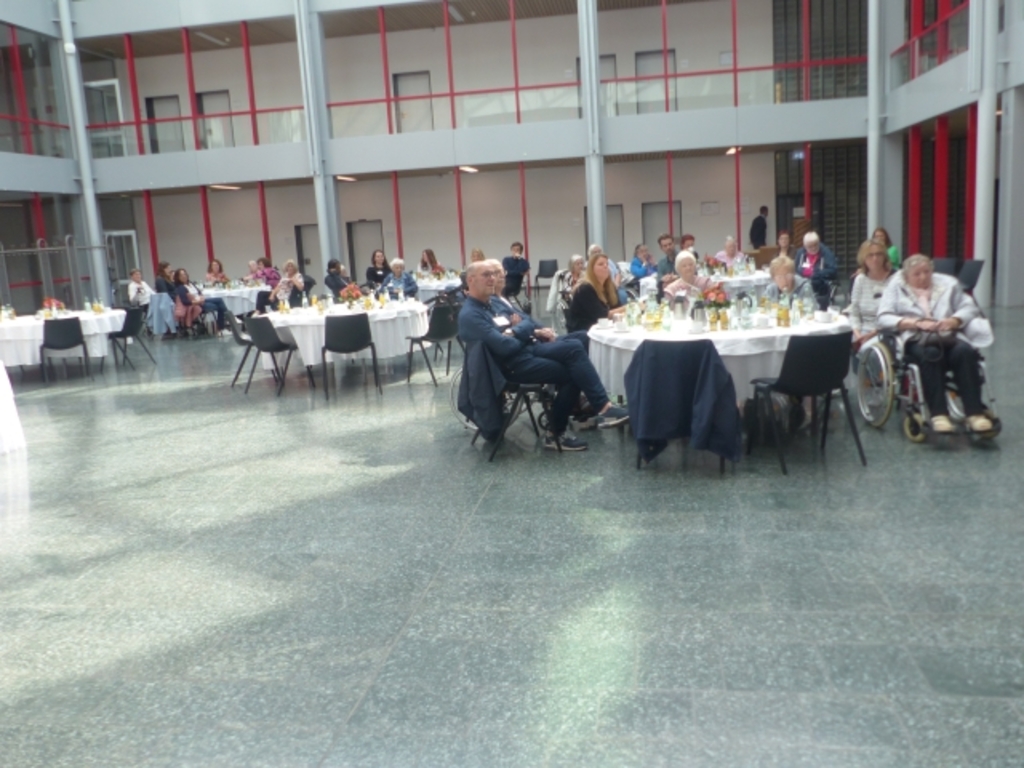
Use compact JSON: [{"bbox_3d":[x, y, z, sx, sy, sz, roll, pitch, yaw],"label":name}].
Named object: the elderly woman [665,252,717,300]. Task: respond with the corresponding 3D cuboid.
[{"bbox_3d":[1.514,-0.478,7.178,0.520,1.230,0.750,-5,10,-7],"label":"elderly woman"}]

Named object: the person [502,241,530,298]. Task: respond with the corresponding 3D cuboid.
[{"bbox_3d":[0.095,-1.702,14.625,0.520,1.320,0.650,-1,10,14],"label":"person"}]

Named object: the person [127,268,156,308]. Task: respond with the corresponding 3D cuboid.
[{"bbox_3d":[-7.029,-1.489,16.214,0.500,1.340,0.650,-5,10,-11],"label":"person"}]

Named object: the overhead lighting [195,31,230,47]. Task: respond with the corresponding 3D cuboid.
[{"bbox_3d":[-8.616,-9.869,24.653,0.160,0.080,1.700,-2,9,8],"label":"overhead lighting"}]

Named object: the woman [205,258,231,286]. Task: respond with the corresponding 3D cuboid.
[{"bbox_3d":[-5.695,-1.691,16.696,0.500,1.300,0.650,-5,10,-8],"label":"woman"}]

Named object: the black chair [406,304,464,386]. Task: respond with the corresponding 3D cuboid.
[{"bbox_3d":[-0.767,-0.425,9.156,0.520,0.800,0.540,-11,12,-39],"label":"black chair"}]

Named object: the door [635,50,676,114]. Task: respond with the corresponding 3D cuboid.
[{"bbox_3d":[3.506,-6.943,20.709,0.970,2.050,0.120,-2,11,9],"label":"door"}]

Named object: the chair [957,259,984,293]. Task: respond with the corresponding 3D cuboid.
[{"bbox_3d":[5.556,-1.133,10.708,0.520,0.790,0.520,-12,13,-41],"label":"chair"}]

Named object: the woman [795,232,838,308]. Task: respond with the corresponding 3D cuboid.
[{"bbox_3d":[3.734,-1.220,10.566,0.580,1.270,0.850,7,14,44],"label":"woman"}]

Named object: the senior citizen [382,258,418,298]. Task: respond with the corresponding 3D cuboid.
[{"bbox_3d":[-1.344,-0.837,10.293,0.520,1.260,0.720,-2,10,8],"label":"senior citizen"}]

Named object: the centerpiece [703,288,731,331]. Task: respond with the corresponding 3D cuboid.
[{"bbox_3d":[1.458,-0.557,6.130,0.210,0.280,0.210,-4,10,0],"label":"centerpiece"}]

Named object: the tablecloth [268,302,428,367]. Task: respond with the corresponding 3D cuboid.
[{"bbox_3d":[-1.829,-0.470,9.726,1.830,0.760,1.830,-3,10,1],"label":"tablecloth"}]

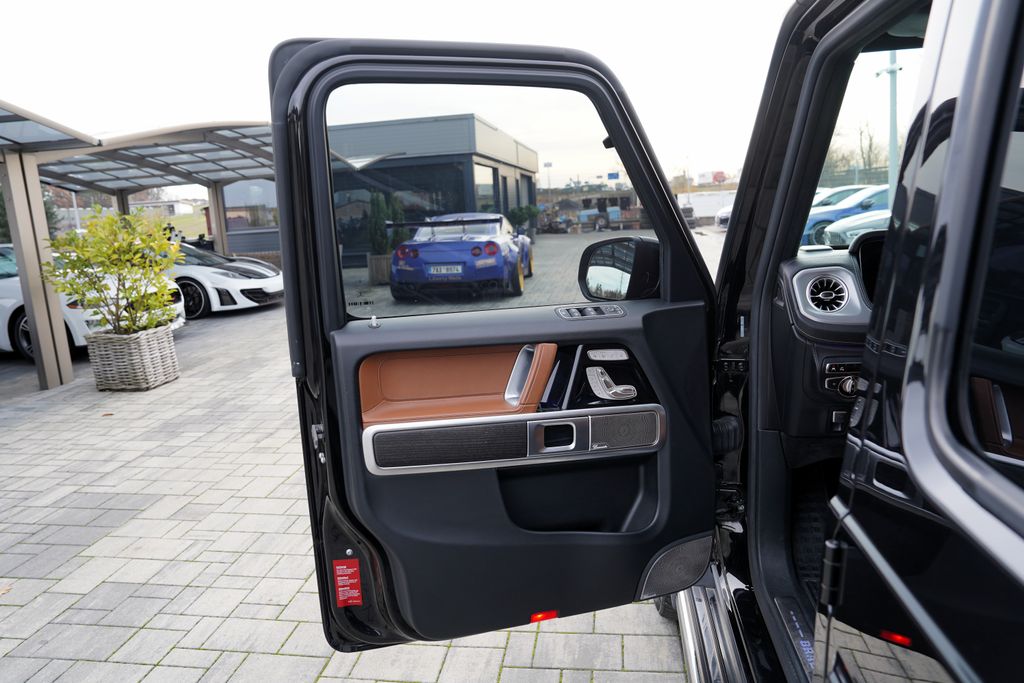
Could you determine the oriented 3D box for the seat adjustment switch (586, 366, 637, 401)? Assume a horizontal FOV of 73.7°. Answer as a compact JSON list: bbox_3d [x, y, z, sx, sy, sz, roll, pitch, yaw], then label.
[{"bbox_3d":[0.234,0.098,1.620,0.118,0.080,0.030,-4,12,-10],"label":"seat adjustment switch"}]

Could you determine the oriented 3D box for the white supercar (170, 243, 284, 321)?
[{"bbox_3d":[-5.722,-1.126,11.426,4.500,1.200,1.980,1,12,16],"label":"white supercar"}]

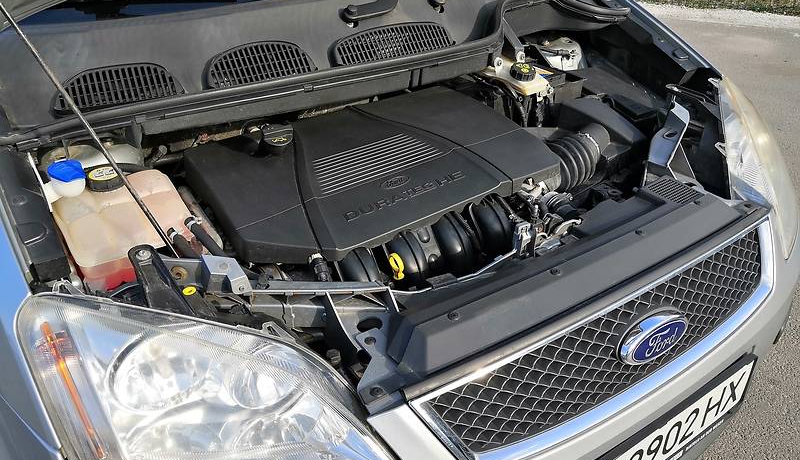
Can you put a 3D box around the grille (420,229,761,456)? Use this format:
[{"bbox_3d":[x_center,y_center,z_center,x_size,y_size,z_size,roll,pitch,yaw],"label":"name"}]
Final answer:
[{"bbox_3d":[0.359,0.152,0.939,0.714,0.107,0.082,-21,39,-27],"label":"grille"}]

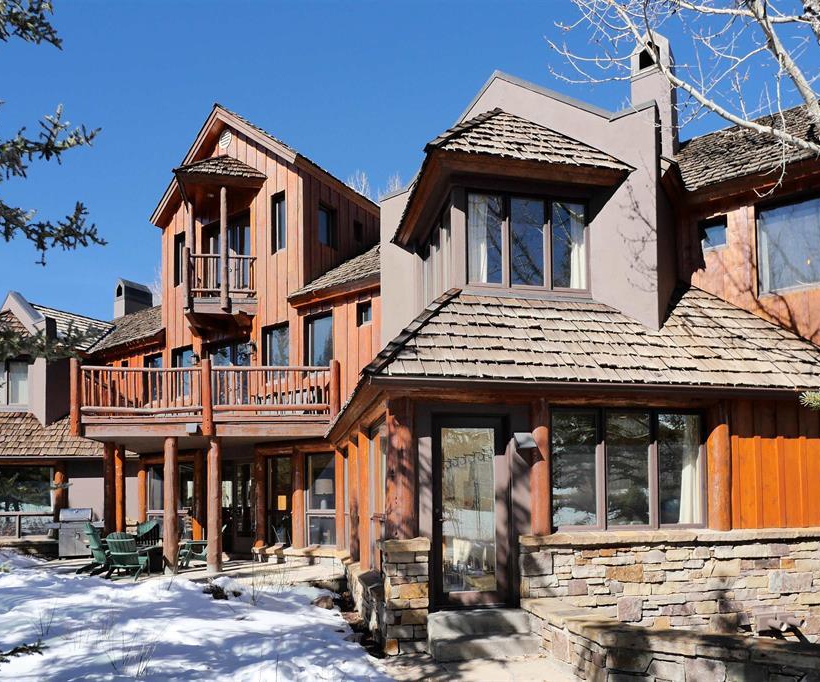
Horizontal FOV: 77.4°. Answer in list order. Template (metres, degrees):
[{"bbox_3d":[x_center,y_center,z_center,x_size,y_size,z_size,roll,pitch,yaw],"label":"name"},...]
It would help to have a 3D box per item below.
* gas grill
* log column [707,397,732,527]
[{"bbox_3d":[-8.087,4.626,12.300,1.200,1.200,0.620,1,-3,-25],"label":"gas grill"},{"bbox_3d":[3.767,1.519,6.220,0.250,1.570,0.250,0,-3,-12],"label":"log column"}]

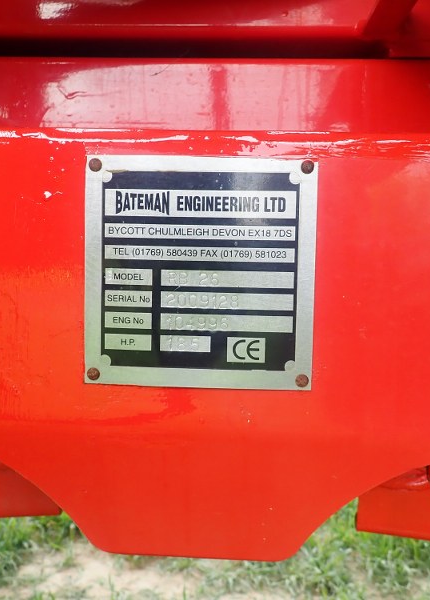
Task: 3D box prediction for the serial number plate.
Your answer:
[{"bbox_3d":[-0.006,-0.011,0.253,0.100,0.100,0.002,1,3,0],"label":"serial number plate"}]

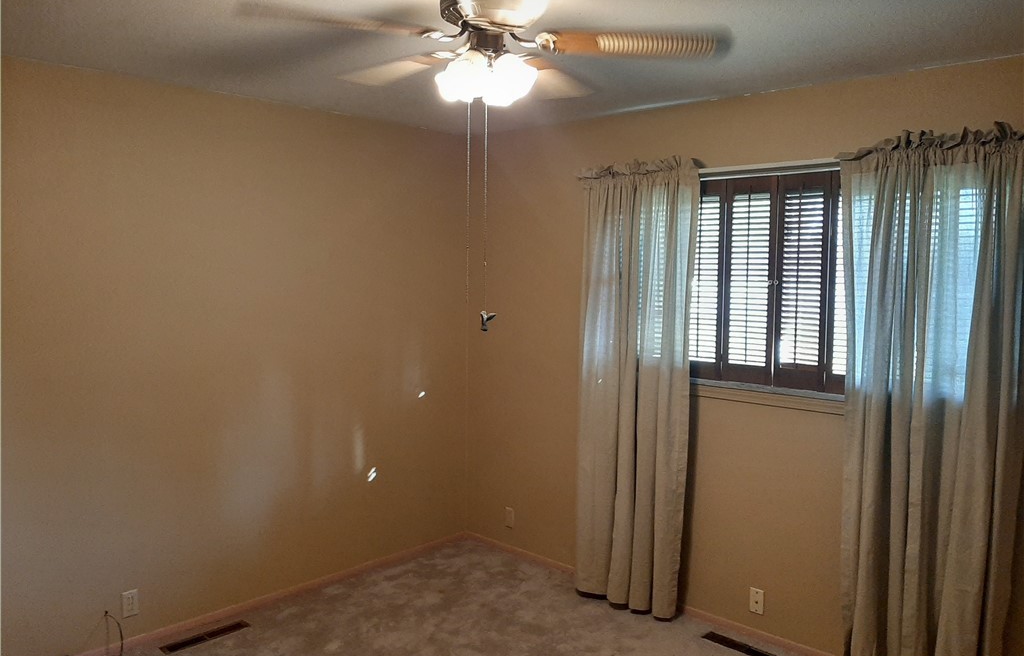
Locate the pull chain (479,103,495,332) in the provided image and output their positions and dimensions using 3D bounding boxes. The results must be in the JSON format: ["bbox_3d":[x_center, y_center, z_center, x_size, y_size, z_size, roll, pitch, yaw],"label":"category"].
[{"bbox_3d":[-0.067,-0.300,2.085,0.040,0.627,0.030,1,4,0],"label":"pull chain"}]

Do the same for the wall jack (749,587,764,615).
[{"bbox_3d":[1.111,1.243,3.495,0.071,0.115,0.010,4,6,43],"label":"wall jack"}]

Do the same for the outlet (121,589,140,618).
[{"bbox_3d":[-1.655,1.201,3.340,0.010,0.115,0.071,4,6,43],"label":"outlet"}]

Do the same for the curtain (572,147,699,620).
[{"bbox_3d":[0.602,0.286,3.810,0.630,2.188,0.120,4,6,43],"label":"curtain"}]

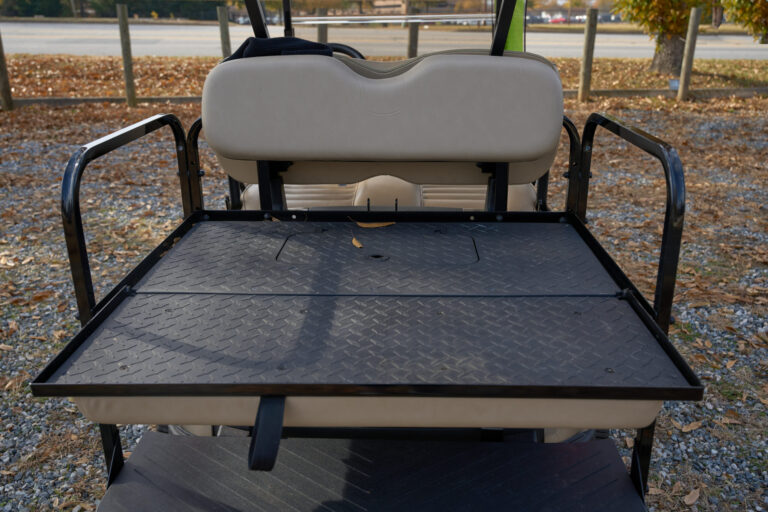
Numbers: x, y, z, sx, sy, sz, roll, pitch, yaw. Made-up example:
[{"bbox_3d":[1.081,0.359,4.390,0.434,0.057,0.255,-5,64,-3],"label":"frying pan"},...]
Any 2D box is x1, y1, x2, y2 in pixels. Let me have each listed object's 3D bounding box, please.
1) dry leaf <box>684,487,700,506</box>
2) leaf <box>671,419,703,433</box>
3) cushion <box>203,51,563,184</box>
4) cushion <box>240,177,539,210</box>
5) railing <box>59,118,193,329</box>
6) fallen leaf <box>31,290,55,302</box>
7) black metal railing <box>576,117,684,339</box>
[{"bbox_3d":[0.944,0.742,2.030,0.100,0.020,0.045,-18,28,-39],"label":"dry leaf"},{"bbox_3d":[1.089,0.608,2.372,0.115,0.025,0.060,-7,22,-17],"label":"leaf"},{"bbox_3d":[-0.001,-0.379,1.880,0.960,0.360,0.200,1,21,1],"label":"cushion"},{"bbox_3d":[0.013,-0.157,2.226,0.980,0.170,0.480,0,22,3],"label":"cushion"},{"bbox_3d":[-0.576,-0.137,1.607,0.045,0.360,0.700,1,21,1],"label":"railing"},{"bbox_3d":[-1.754,0.208,3.397,0.060,0.020,0.120,16,26,36],"label":"fallen leaf"},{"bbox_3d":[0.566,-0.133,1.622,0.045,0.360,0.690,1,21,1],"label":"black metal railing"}]

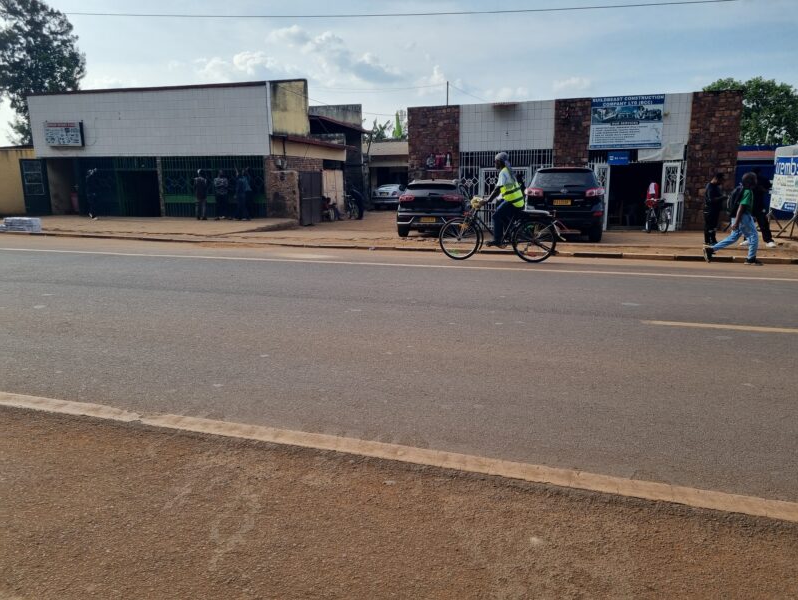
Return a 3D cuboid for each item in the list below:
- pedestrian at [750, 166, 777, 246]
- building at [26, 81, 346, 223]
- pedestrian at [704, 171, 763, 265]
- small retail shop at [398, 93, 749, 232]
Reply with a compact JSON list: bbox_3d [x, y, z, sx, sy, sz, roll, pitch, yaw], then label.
[{"bbox_3d":[7.681,-1.981,12.777,0.620,1.700,0.500,2,11,13],"label":"pedestrian"},{"bbox_3d":[-8.404,-6.353,26.856,10.100,4.750,9.200,2,12,13],"label":"building"},{"bbox_3d":[5.562,-1.383,9.994,0.880,1.510,0.480,2,11,17],"label":"pedestrian"},{"bbox_3d":[6.031,-4.805,22.197,9.671,3.889,8.000,2,11,15],"label":"small retail shop"}]

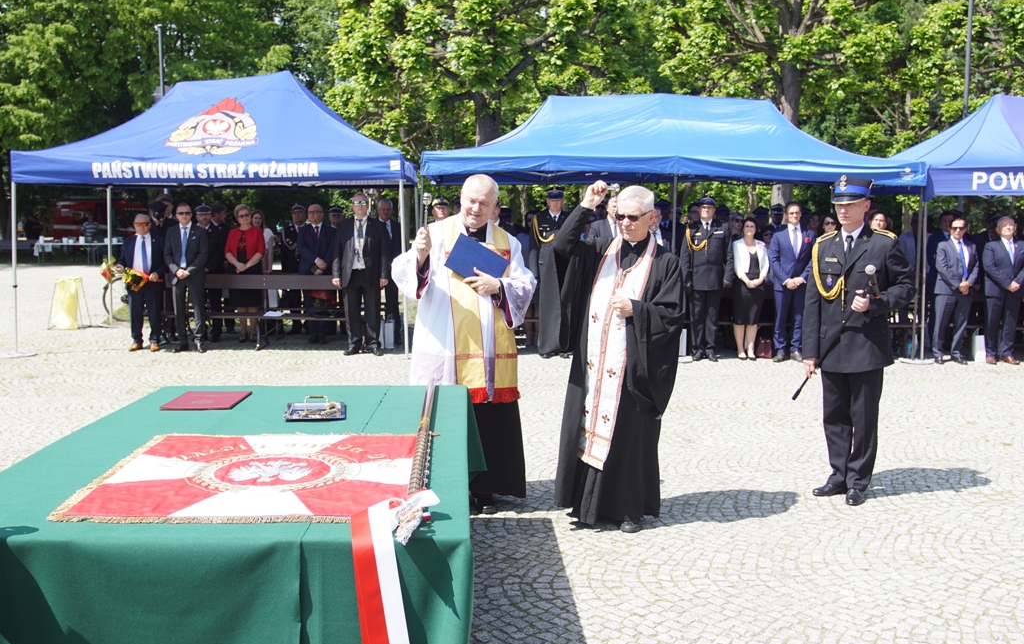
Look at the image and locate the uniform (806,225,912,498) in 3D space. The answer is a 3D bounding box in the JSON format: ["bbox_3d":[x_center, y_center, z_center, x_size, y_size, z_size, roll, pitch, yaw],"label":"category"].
[{"bbox_3d":[2.005,0.219,5.439,0.570,1.523,0.370,6,8,42],"label":"uniform"}]

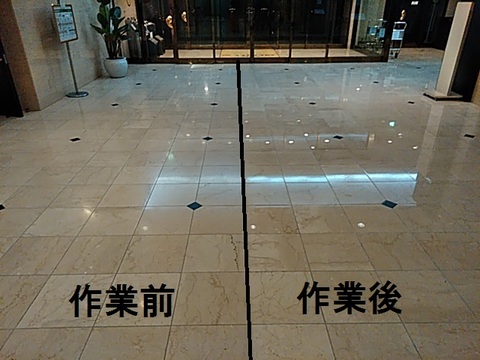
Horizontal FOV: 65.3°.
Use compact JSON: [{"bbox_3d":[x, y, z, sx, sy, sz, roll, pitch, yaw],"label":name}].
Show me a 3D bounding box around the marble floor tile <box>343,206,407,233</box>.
[{"bbox_3d":[1.033,0.299,2.899,0.400,0.020,0.412,-1,26,-1],"label":"marble floor tile"}]

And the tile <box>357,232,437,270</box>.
[{"bbox_3d":[1.039,0.479,2.524,0.400,0.020,0.412,-1,26,-1],"label":"tile"}]

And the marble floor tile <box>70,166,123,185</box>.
[{"bbox_3d":[-1.379,-0.040,3.626,0.398,0.020,0.412,-1,26,-1],"label":"marble floor tile"}]

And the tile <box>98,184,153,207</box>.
[{"bbox_3d":[-0.974,0.137,3.253,0.398,0.020,0.412,-1,26,-1],"label":"tile"}]

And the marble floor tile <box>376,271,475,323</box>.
[{"bbox_3d":[1.037,0.653,2.127,0.397,0.016,0.413,-1,26,-1],"label":"marble floor tile"}]

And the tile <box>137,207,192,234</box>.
[{"bbox_3d":[-0.569,0.314,2.879,0.398,0.020,0.412,-1,26,-1],"label":"tile"}]

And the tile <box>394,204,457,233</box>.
[{"bbox_3d":[1.439,0.295,2.908,0.400,0.020,0.416,-1,26,-1],"label":"tile"}]

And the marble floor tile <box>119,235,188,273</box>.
[{"bbox_3d":[-0.565,0.496,2.509,0.400,0.020,0.416,-1,26,-1],"label":"marble floor tile"}]

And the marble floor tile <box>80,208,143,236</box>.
[{"bbox_3d":[-0.972,0.319,2.882,0.400,0.020,0.416,-1,26,-1],"label":"marble floor tile"}]

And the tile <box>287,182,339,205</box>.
[{"bbox_3d":[0.629,0.122,3.276,0.400,0.020,0.416,-1,26,-1],"label":"tile"}]

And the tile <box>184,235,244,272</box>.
[{"bbox_3d":[-0.159,0.486,2.487,0.397,0.016,0.413,-1,26,-1],"label":"tile"}]

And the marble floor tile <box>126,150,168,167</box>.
[{"bbox_3d":[-0.985,-0.224,4.000,0.400,0.020,0.412,-1,26,-1],"label":"marble floor tile"}]

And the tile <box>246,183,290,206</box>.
[{"bbox_3d":[0.227,0.126,3.265,0.400,0.020,0.412,-1,26,-1],"label":"tile"}]

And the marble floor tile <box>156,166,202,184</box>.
[{"bbox_3d":[-0.579,-0.047,3.630,0.400,0.020,0.412,-1,26,-1],"label":"marble floor tile"}]

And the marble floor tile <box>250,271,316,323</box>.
[{"bbox_3d":[0.243,0.661,2.119,0.397,0.016,0.413,-1,26,-1],"label":"marble floor tile"}]

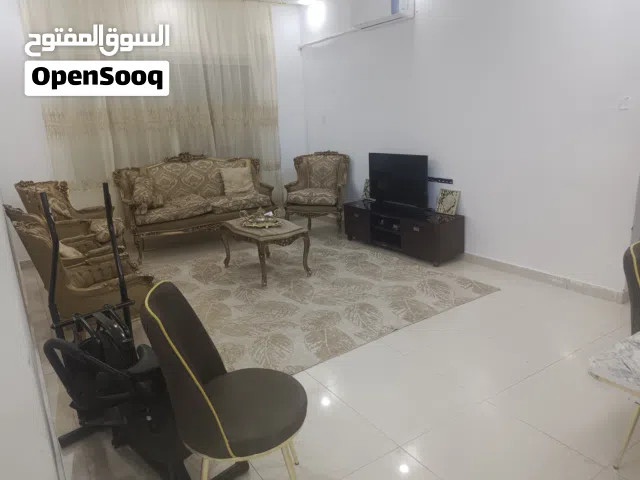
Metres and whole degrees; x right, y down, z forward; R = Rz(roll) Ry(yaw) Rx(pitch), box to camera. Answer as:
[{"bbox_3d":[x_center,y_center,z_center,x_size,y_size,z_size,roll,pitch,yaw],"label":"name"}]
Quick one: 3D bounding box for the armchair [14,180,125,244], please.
[{"bbox_3d":[-2.368,-0.135,4.380,0.680,1.000,0.690,-4,16,-7],"label":"armchair"}]

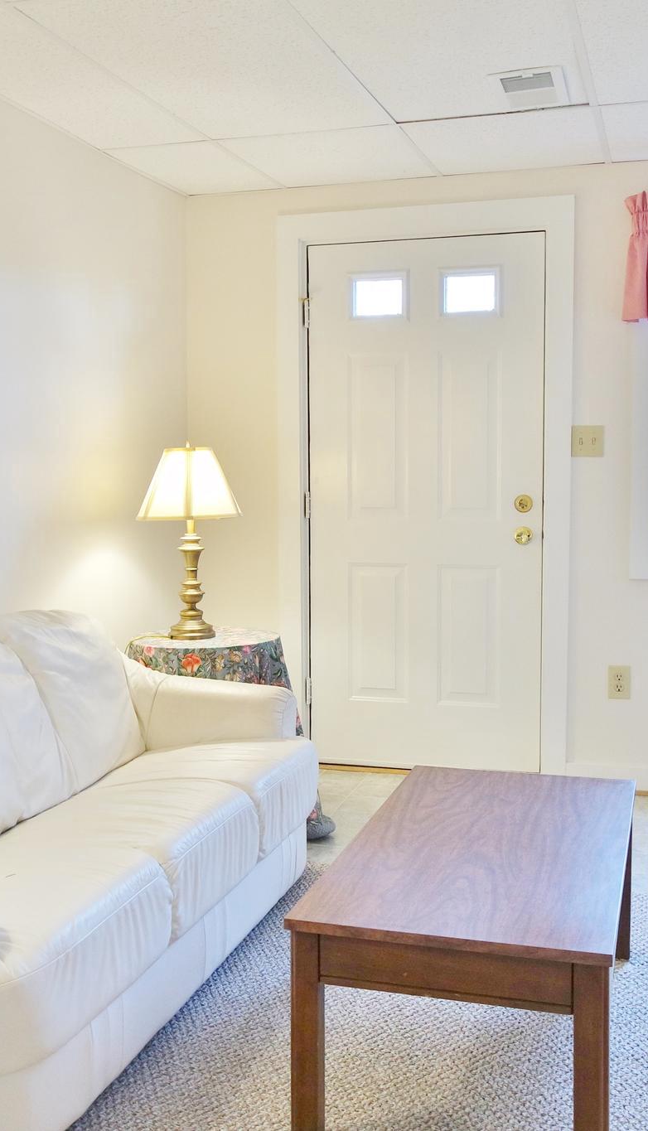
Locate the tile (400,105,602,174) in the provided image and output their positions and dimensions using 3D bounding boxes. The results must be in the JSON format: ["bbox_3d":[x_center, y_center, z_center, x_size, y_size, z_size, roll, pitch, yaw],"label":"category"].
[{"bbox_3d":[0.616,-1.414,3.774,0.598,0.018,0.708,1,6,17],"label":"tile"}]

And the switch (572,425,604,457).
[{"bbox_3d":[0.966,-0.453,4.138,0.115,0.114,0.013,1,6,17],"label":"switch"}]

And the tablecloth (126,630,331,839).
[{"bbox_3d":[-0.353,0.558,3.819,0.740,0.645,0.700,0,6,0],"label":"tablecloth"}]

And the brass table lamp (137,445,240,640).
[{"bbox_3d":[-0.442,-0.085,3.761,0.335,0.648,0.335,0,6,0],"label":"brass table lamp"}]

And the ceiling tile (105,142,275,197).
[{"bbox_3d":[-0.452,-1.440,4.105,0.401,0.020,0.710,1,6,17],"label":"ceiling tile"}]

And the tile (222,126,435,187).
[{"bbox_3d":[0.032,-1.427,3.949,0.598,0.018,0.708,1,6,17],"label":"tile"}]

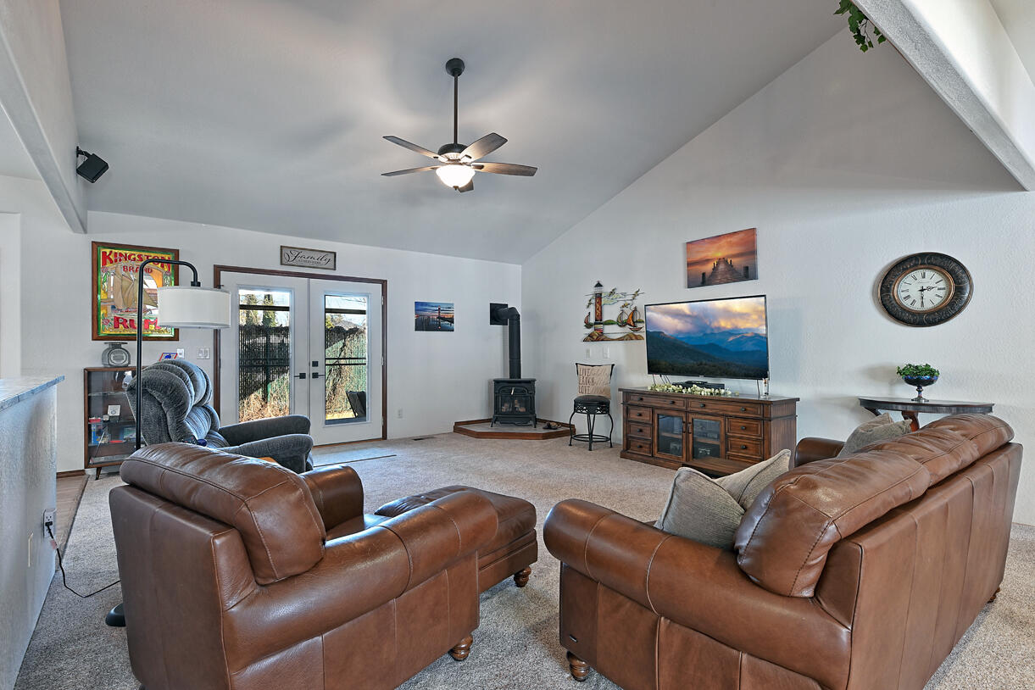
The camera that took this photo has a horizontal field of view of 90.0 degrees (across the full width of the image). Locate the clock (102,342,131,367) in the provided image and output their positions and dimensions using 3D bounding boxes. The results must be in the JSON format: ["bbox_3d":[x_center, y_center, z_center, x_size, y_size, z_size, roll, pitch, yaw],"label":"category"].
[{"bbox_3d":[-3.868,0.095,5.001,0.155,0.230,0.185,-1,-1,41],"label":"clock"}]

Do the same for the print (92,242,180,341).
[{"bbox_3d":[-3.744,-0.508,5.097,0.691,0.938,0.035,0,0,-38],"label":"print"}]

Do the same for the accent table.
[{"bbox_3d":[2.980,0.822,3.895,0.350,0.780,0.850,0,-1,-36],"label":"accent table"}]

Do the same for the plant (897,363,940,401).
[{"bbox_3d":[3.108,0.296,4.011,0.260,0.296,0.260,0,0,-38],"label":"plant"}]

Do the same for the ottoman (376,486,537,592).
[{"bbox_3d":[-0.340,0.998,2.613,0.640,0.430,0.600,-1,-1,38],"label":"ottoman"}]

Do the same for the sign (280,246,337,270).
[{"bbox_3d":[-2.463,-1.021,6.118,0.627,0.223,0.025,0,0,-38],"label":"sign"}]

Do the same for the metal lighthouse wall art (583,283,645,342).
[{"bbox_3d":[1.215,-0.442,6.641,0.040,0.792,1.064,0,0,-38],"label":"metal lighthouse wall art"}]

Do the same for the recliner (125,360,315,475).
[{"bbox_3d":[-1.964,0.682,3.556,1.020,1.120,1.050,0,0,-23],"label":"recliner"}]

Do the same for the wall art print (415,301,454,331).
[{"bbox_3d":[-1.154,-0.392,7.300,0.615,0.405,0.030,0,-1,-36],"label":"wall art print"}]

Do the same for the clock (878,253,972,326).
[{"bbox_3d":[3.216,-0.437,4.104,0.060,0.588,0.588,0,0,-38],"label":"clock"}]

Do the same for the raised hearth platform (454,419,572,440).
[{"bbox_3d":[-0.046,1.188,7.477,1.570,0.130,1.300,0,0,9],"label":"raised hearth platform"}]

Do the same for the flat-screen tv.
[{"bbox_3d":[1.993,-0.067,5.572,0.060,0.824,1.434,-6,4,-38],"label":"flat-screen tv"}]

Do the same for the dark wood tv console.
[{"bbox_3d":[1.815,0.854,5.137,0.490,0.745,1.720,0,-1,-36],"label":"dark wood tv console"}]

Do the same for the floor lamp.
[{"bbox_3d":[-1.598,0.431,2.378,0.480,1.570,0.300,0,-1,-44],"label":"floor lamp"}]

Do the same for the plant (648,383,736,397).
[{"bbox_3d":[1.718,0.443,5.263,0.180,0.085,1.000,0,-1,-36],"label":"plant"}]

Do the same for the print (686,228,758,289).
[{"bbox_3d":[2.151,-0.895,5.470,0.033,0.513,0.794,0,-2,-38],"label":"print"}]

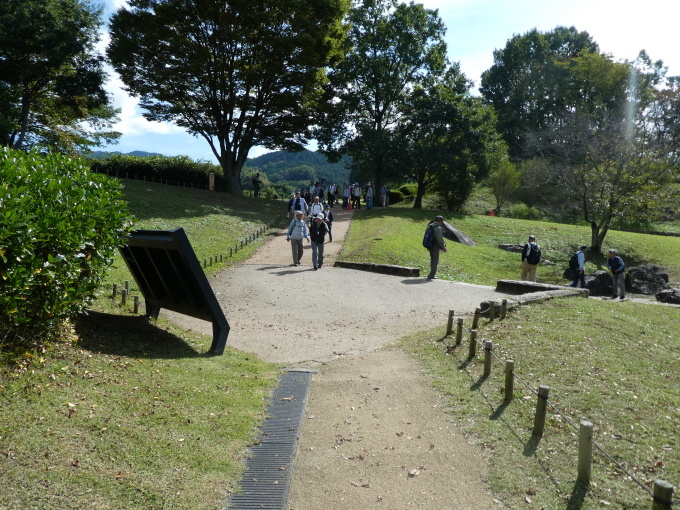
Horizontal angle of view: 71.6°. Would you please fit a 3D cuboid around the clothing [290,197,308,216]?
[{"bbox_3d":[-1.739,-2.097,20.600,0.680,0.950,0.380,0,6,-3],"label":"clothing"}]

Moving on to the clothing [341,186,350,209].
[{"bbox_3d":[0.348,-3.603,29.800,0.560,1.400,0.380,1,5,-6],"label":"clothing"}]

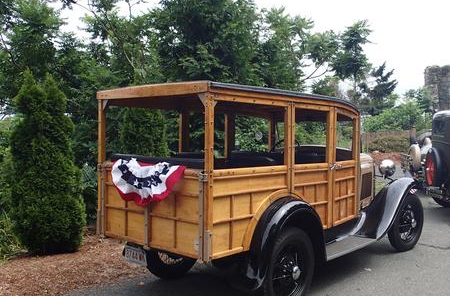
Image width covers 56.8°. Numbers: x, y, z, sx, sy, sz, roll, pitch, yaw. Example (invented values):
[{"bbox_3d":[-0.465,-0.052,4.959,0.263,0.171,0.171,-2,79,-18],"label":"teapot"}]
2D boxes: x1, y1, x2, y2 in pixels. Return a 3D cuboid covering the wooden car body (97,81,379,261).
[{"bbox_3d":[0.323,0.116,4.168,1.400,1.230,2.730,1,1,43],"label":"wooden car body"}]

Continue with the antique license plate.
[{"bbox_3d":[-0.746,0.901,3.471,0.305,0.152,0.020,1,1,43],"label":"antique license plate"}]

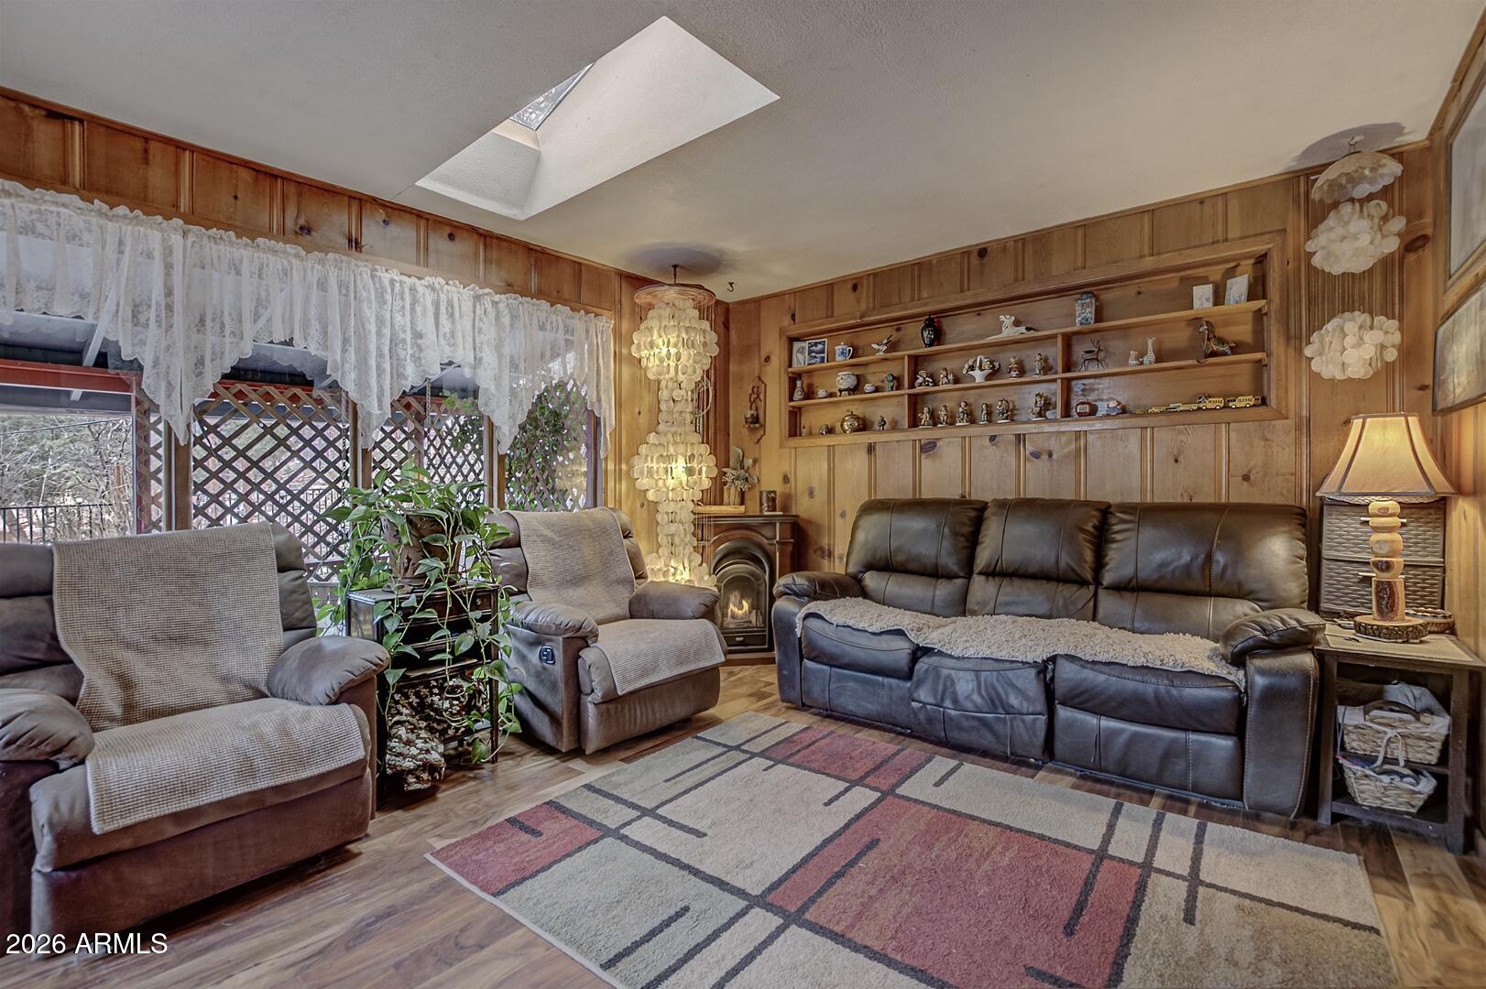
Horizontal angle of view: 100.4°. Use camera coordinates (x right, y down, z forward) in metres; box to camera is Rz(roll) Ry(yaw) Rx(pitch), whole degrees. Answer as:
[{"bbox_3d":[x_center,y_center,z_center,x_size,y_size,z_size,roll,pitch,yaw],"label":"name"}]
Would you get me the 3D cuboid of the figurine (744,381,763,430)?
[{"bbox_3d":[0.068,-0.615,4.258,0.130,0.330,0.100,0,-1,35],"label":"figurine"}]

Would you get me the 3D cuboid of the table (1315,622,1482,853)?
[{"bbox_3d":[2.167,0.777,2.083,0.380,0.564,0.584,0,-1,40],"label":"table"}]

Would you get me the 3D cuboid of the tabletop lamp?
[{"bbox_3d":[2.252,0.108,2.158,0.340,0.776,0.340,0,-1,39],"label":"tabletop lamp"}]

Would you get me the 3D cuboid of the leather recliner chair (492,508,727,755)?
[{"bbox_3d":[-0.708,0.566,3.130,0.950,1.000,0.970,0,-1,40],"label":"leather recliner chair"}]

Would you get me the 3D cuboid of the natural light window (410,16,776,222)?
[{"bbox_3d":[-0.677,-1.682,2.507,1.560,0.540,0.520,0,-1,42],"label":"natural light window"}]

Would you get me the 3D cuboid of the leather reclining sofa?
[{"bbox_3d":[1.263,0.553,2.929,2.111,1.030,0.940,0,-1,36],"label":"leather reclining sofa"}]

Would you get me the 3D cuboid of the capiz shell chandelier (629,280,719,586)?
[{"bbox_3d":[-0.414,-0.322,3.784,0.530,1.974,0.530,0,-1,0],"label":"capiz shell chandelier"}]

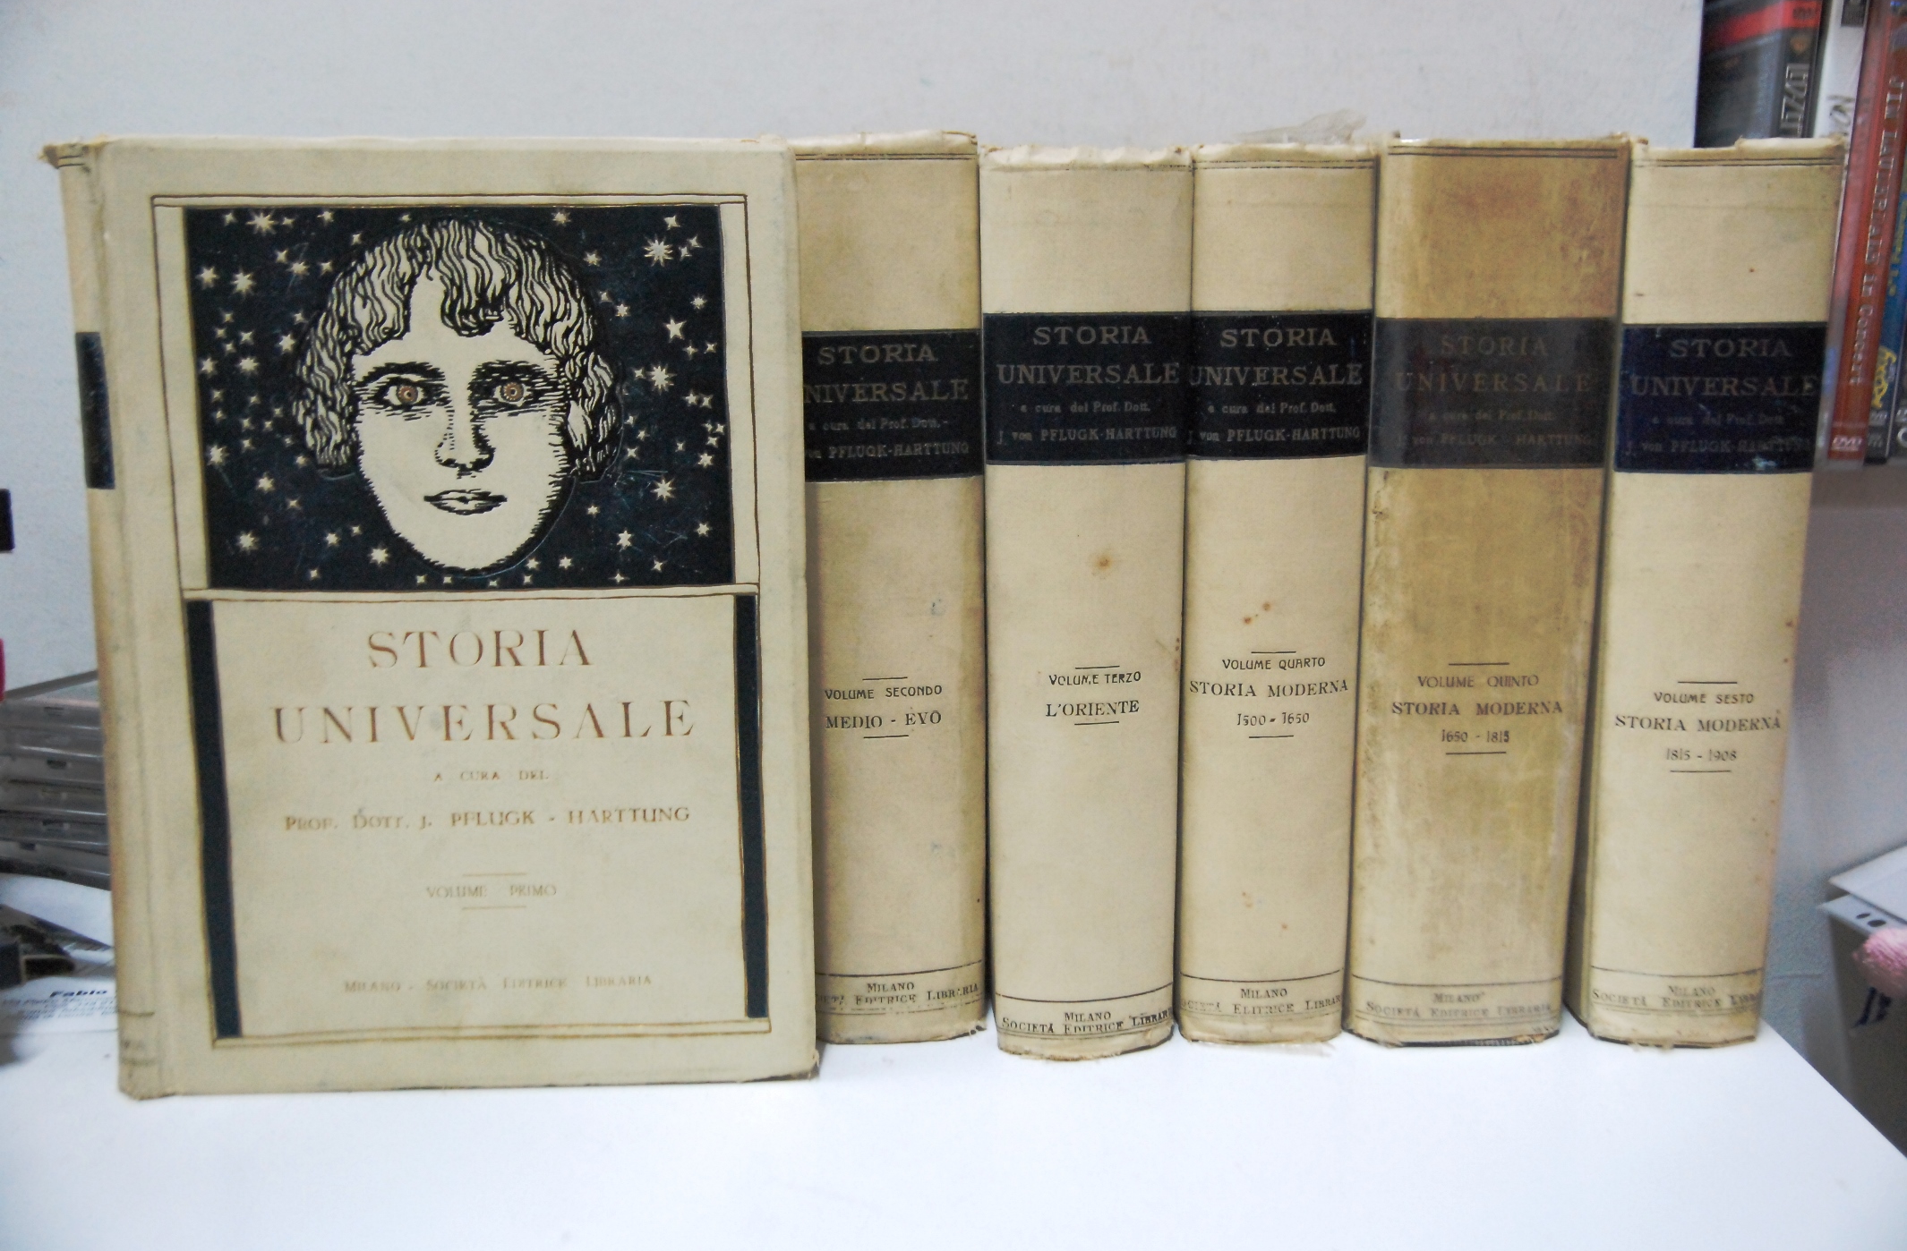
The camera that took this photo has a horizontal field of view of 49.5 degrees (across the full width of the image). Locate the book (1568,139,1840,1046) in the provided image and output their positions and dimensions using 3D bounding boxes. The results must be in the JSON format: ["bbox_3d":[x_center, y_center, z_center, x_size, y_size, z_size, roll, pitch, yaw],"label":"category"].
[{"bbox_3d":[0.234,-0.026,0.742,0.061,0.287,0.205,0,13,-1],"label":"book"}]

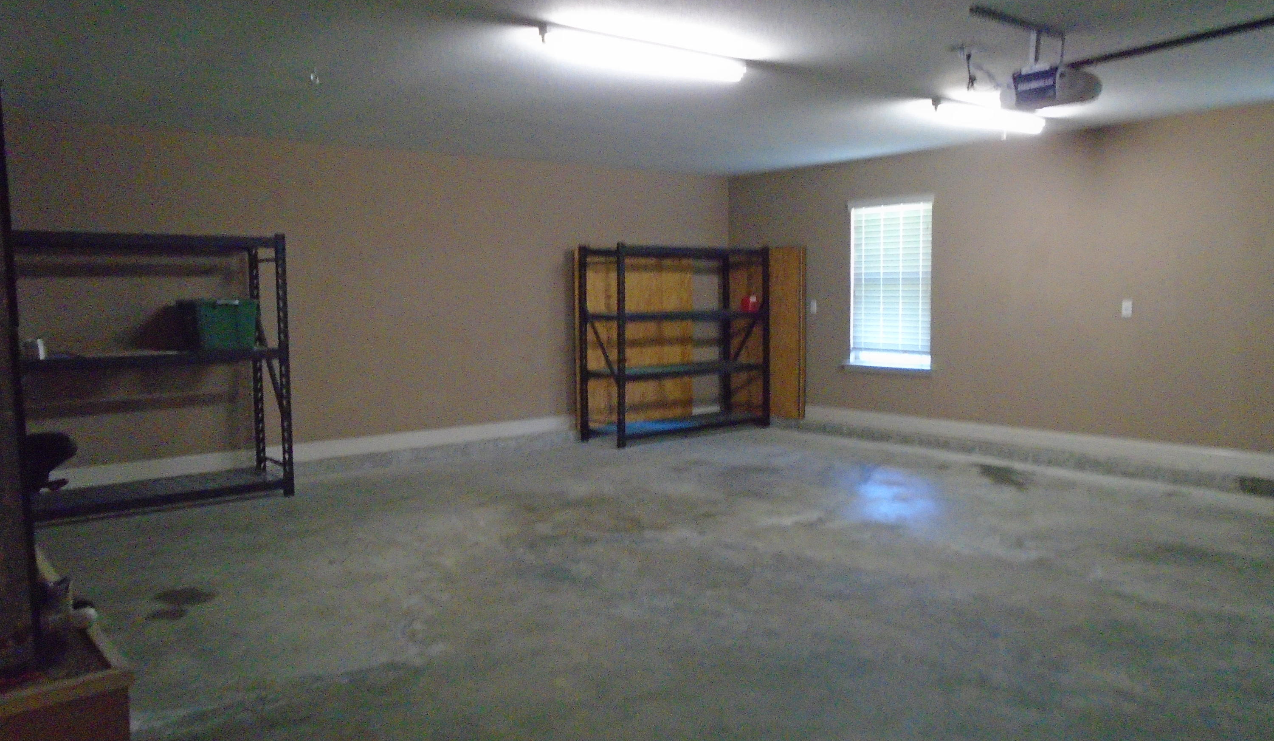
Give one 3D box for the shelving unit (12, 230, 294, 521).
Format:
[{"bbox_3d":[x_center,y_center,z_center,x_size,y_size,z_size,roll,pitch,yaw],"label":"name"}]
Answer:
[{"bbox_3d":[-3.379,0.021,6.317,1.956,1.829,0.610,-5,6,-39],"label":"shelving unit"}]

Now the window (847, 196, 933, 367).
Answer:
[{"bbox_3d":[2.319,-0.786,8.741,0.100,1.548,0.929,-5,6,-39],"label":"window"}]

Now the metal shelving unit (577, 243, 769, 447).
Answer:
[{"bbox_3d":[0.405,-0.292,9.386,1.940,1.829,0.610,-5,6,-38],"label":"metal shelving unit"}]

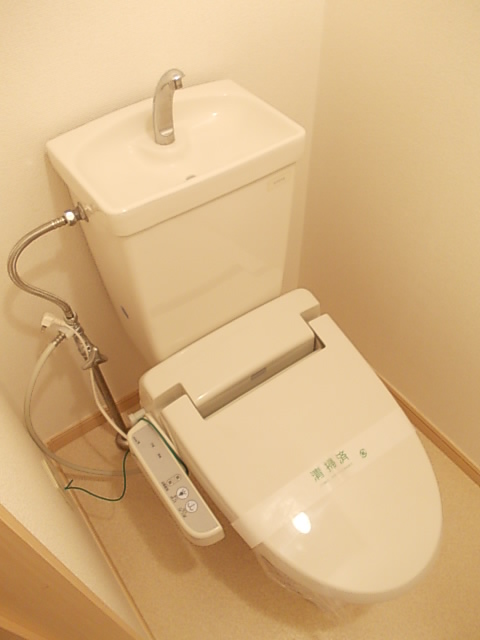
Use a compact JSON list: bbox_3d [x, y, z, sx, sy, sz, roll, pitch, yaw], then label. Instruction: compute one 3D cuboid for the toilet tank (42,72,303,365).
[{"bbox_3d":[-0.098,-0.151,0.955,0.340,0.419,0.237,-29,55,-22],"label":"toilet tank"}]

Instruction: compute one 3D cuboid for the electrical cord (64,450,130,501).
[{"bbox_3d":[-0.283,0.317,1.046,0.136,0.174,0.089,-29,55,-22],"label":"electrical cord"}]

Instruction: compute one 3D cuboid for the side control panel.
[{"bbox_3d":[-0.116,0.274,0.880,0.050,0.050,0.234,-29,55,-22],"label":"side control panel"}]

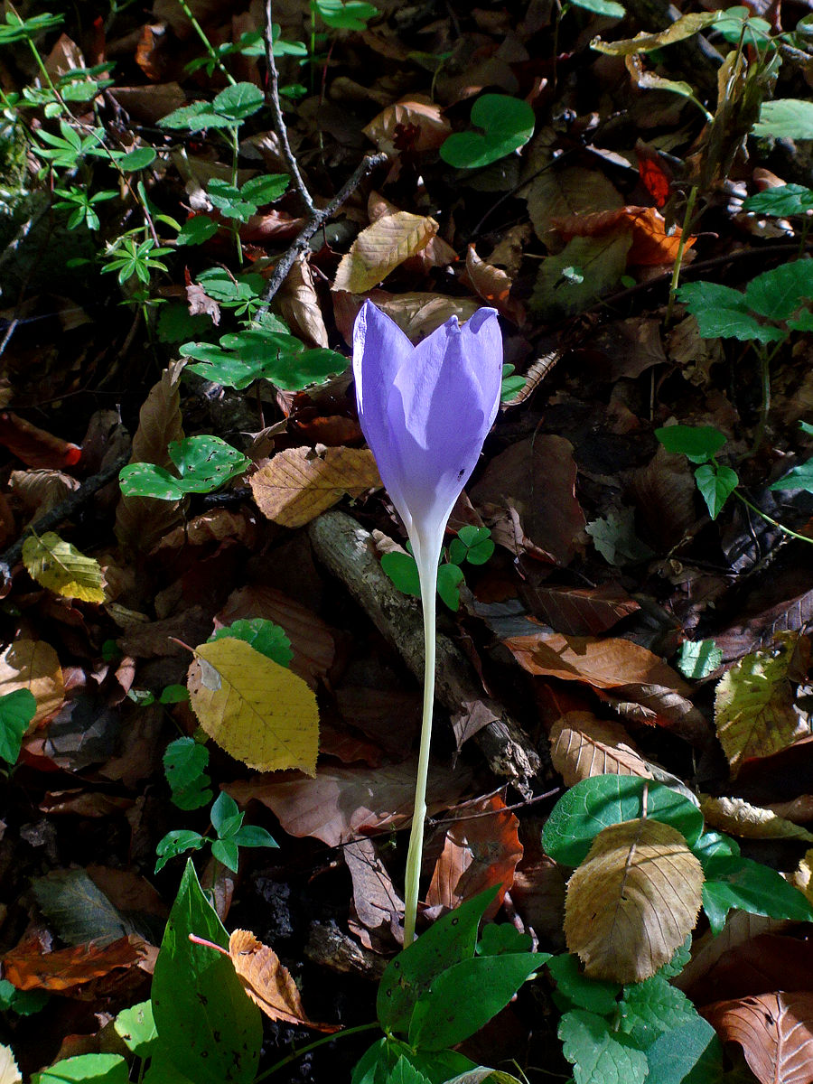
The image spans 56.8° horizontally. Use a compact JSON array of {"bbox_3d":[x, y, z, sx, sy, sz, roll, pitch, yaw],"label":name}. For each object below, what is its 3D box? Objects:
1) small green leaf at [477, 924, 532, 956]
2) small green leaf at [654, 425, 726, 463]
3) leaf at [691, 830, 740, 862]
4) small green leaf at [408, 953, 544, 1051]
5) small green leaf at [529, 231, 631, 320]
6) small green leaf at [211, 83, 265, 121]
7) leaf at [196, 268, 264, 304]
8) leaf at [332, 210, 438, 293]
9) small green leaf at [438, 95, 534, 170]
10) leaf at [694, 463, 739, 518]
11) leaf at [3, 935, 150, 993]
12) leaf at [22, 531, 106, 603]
[{"bbox_3d":[0.038,0.157,0.294,0.021,0.007,0.014,3,62,2],"label":"small green leaf"},{"bbox_3d":[0.143,-0.050,0.381,0.034,0.010,0.024,14,59,9],"label":"small green leaf"},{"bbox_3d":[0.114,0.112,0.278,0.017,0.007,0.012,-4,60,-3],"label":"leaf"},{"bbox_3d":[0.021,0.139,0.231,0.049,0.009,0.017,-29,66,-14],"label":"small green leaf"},{"bbox_3d":[0.118,-0.177,0.491,0.087,0.008,0.050,-43,77,-13],"label":"small green leaf"},{"bbox_3d":[-0.096,-0.253,0.430,0.028,0.008,0.032,4,66,2],"label":"small green leaf"},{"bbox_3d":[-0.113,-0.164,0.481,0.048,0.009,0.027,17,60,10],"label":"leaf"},{"bbox_3d":[-0.015,-0.170,0.440,0.078,0.012,0.043,-37,70,-16],"label":"leaf"},{"bbox_3d":[0.049,-0.249,0.459,0.052,0.010,0.069,42,72,16],"label":"small green leaf"},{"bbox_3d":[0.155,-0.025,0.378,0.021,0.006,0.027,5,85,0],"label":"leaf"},{"bbox_3d":[-0.111,0.141,0.252,0.048,0.016,0.013,-9,53,-7],"label":"leaf"},{"bbox_3d":[-0.164,0.012,0.360,0.057,0.010,0.025,33,67,16],"label":"leaf"}]

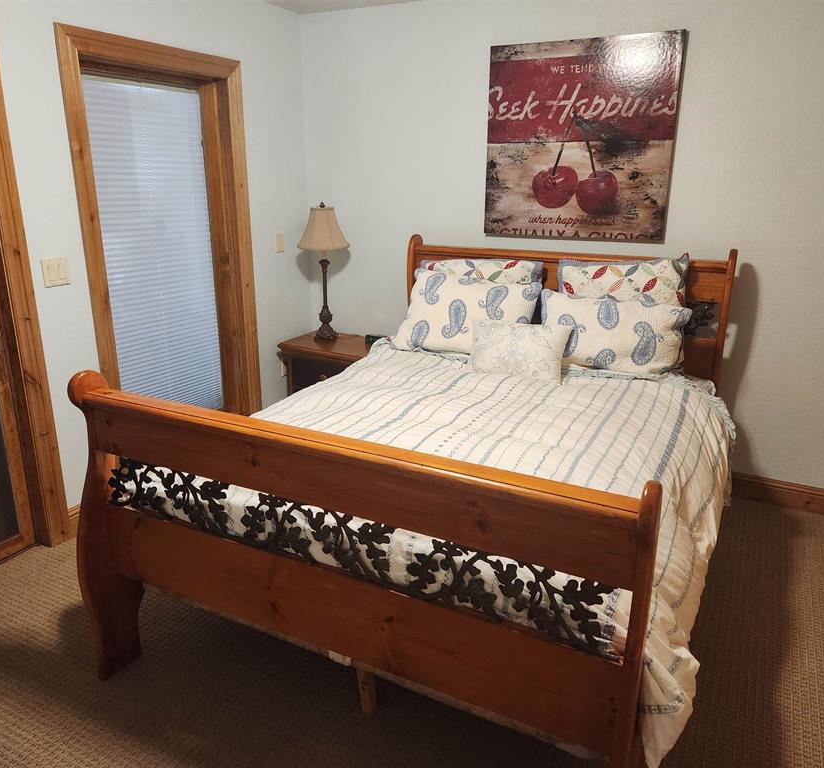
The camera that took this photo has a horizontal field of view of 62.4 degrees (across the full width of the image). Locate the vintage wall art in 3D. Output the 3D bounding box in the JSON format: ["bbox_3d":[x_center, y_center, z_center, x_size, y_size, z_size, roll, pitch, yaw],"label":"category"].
[{"bbox_3d":[0.816,-1.200,3.375,0.920,0.920,0.030,9,19,26],"label":"vintage wall art"}]

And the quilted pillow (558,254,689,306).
[{"bbox_3d":[0.954,-0.332,3.232,0.620,0.470,0.150,9,7,26],"label":"quilted pillow"}]

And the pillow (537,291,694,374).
[{"bbox_3d":[0.922,-0.250,3.149,0.660,0.400,0.165,9,-5,26],"label":"pillow"}]

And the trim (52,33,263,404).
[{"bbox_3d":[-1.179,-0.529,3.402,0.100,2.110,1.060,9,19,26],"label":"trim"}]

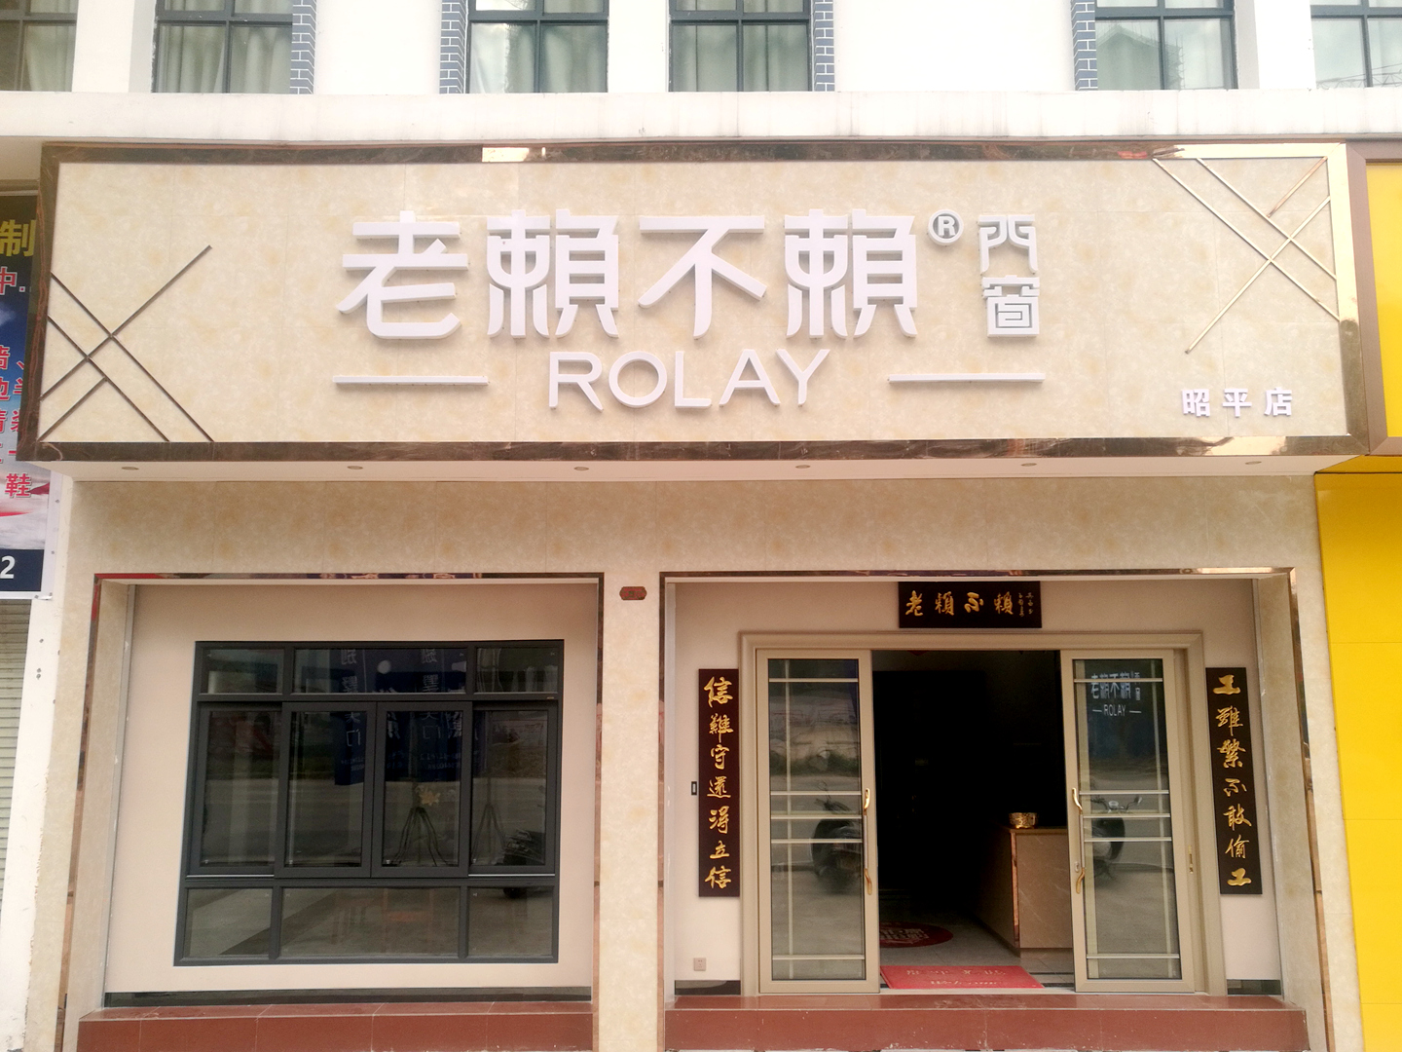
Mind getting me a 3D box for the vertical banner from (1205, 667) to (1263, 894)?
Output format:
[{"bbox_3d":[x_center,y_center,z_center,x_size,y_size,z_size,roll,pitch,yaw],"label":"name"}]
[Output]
[{"bbox_3d":[3.959,1.886,8.437,0.303,1.644,0.030,0,-9,0],"label":"vertical banner"}]

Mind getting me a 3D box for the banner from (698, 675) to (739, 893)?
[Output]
[{"bbox_3d":[0.137,1.903,8.445,0.297,1.652,0.030,0,-9,0],"label":"banner"}]

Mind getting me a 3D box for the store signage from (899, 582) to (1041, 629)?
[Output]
[{"bbox_3d":[2.048,0.603,8.636,1.077,0.351,0.030,0,-9,0],"label":"store signage"}]

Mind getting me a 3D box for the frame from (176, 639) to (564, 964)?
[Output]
[{"bbox_3d":[-2.442,2.039,8.477,2.800,2.352,0.100,0,-9,0],"label":"frame"}]

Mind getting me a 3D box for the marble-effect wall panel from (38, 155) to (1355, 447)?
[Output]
[{"bbox_3d":[-0.058,-1.551,7.736,8.751,1.969,0.100,0,-9,0],"label":"marble-effect wall panel"}]

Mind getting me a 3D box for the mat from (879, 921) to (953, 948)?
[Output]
[{"bbox_3d":[1.683,3.722,10.378,1.210,0.010,1.210,0,-9,0],"label":"mat"}]

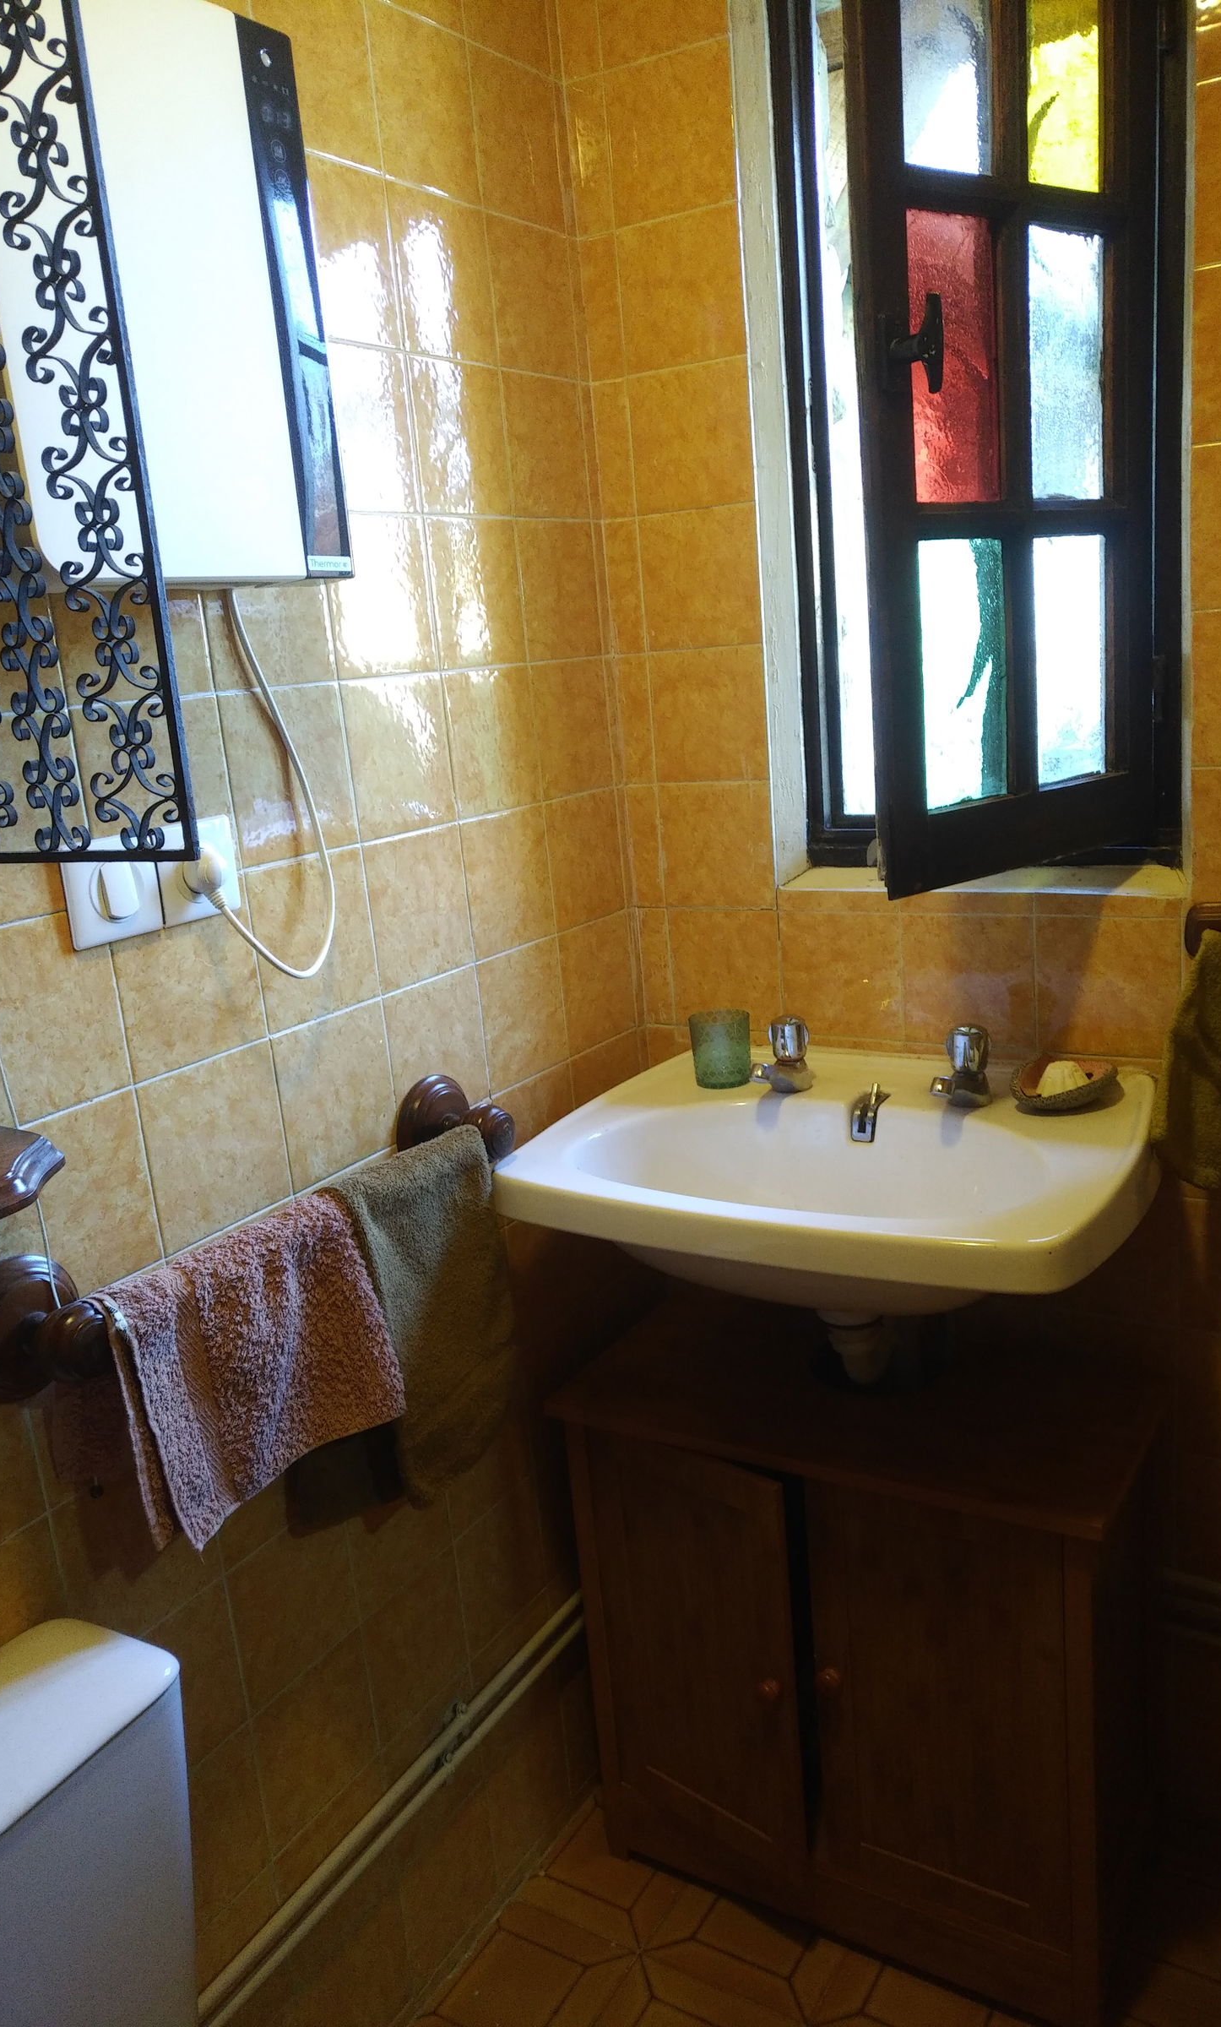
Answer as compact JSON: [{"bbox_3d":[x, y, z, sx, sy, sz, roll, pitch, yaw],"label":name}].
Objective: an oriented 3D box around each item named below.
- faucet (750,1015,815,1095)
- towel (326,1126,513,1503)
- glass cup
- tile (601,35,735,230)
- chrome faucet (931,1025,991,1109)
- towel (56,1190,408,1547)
[{"bbox_3d":[0.187,0.050,1.538,0.048,0.078,0.097,4,17,33],"label":"faucet"},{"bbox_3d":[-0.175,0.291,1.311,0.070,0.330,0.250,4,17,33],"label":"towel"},{"bbox_3d":[0.126,0.042,1.596,0.069,0.077,0.069,-5,14,1],"label":"glass cup"},{"bbox_3d":[0.062,-0.921,1.472,0.148,0.149,0.010,4,17,33],"label":"tile"},{"bbox_3d":[0.359,0.061,1.436,0.048,0.078,0.099,4,17,33],"label":"chrome faucet"},{"bbox_3d":[-0.293,0.284,1.134,0.075,0.215,0.300,4,17,33],"label":"towel"}]

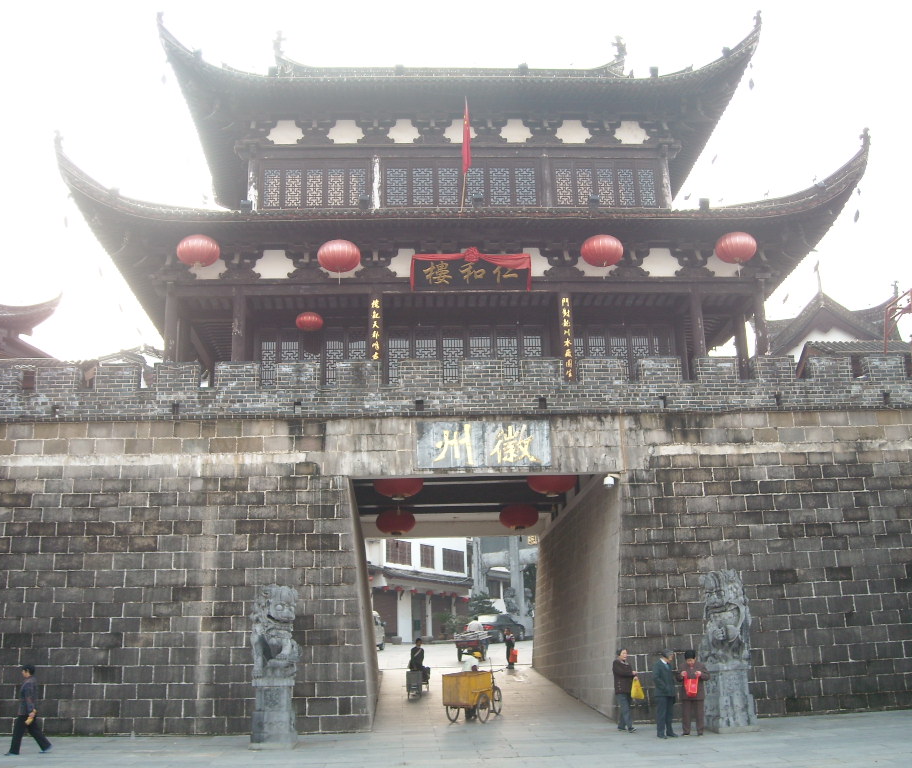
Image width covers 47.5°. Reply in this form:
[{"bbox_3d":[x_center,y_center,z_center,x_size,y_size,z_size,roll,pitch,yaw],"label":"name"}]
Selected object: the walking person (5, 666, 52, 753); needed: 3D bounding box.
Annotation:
[{"bbox_3d":[-8.323,6.305,20.145,0.830,1.639,0.480,0,-15,-6],"label":"walking person"}]

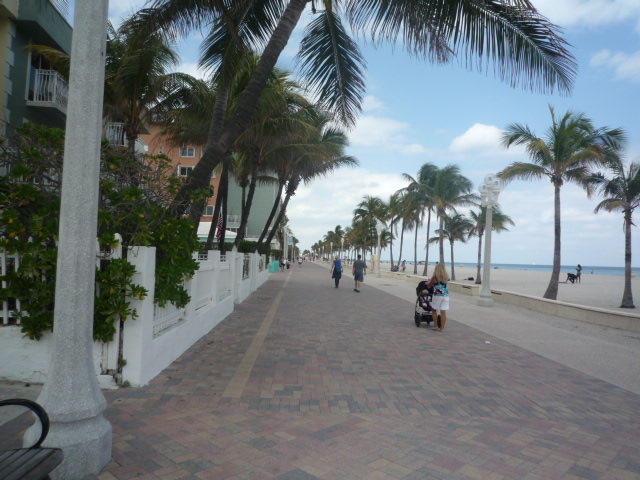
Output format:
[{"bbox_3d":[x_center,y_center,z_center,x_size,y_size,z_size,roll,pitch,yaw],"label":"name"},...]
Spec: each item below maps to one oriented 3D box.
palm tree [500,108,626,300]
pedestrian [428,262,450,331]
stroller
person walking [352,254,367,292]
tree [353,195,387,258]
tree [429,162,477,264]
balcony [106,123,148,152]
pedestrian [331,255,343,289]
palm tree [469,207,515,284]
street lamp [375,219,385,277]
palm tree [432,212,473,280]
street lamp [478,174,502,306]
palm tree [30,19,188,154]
[{"bbox_3d":[9.272,-1.352,17.600,4.500,7.150,4.500,2,-2,-3],"label":"palm tree"},{"bbox_3d":[2.722,1.295,10.500,0.480,1.560,0.450,2,-3,-15],"label":"pedestrian"},{"bbox_3d":[2.639,1.546,11.277,0.620,1.090,0.920,1,-2,5],"label":"stroller"},{"bbox_3d":[1.920,1.626,22.300,0.600,1.780,0.450,2,-2,-3],"label":"person walking"},{"bbox_3d":[6.003,-0.810,55.805,4.200,9.290,4.200,2,-2,-2],"label":"tree"},{"bbox_3d":[8.796,-1.185,31.334,3.600,7.930,3.600,2,-2,-2],"label":"tree"},{"bbox_3d":[-9.568,-4.956,23.294,1.100,1.150,3.200,2,-2,-3],"label":"balcony"},{"bbox_3d":[0.912,1.717,24.800,0.580,1.710,0.450,2,-2,-3],"label":"pedestrian"},{"bbox_3d":[11.317,0.363,30.500,3.000,5.100,3.000,2,-2,-3],"label":"palm tree"},{"bbox_3d":[4.792,0.670,37.399,0.820,4.830,0.820,2,-2,-2],"label":"street lamp"},{"bbox_3d":[10.503,0.592,36.500,3.100,5.150,3.100,2,-2,-3],"label":"palm tree"},{"bbox_3d":[6.211,0.000,16.899,0.850,4.820,0.850,2,-2,-2],"label":"street lamp"},{"bbox_3d":[-6.149,-2.445,13.821,4.700,8.540,4.700,2,-2,-2],"label":"palm tree"}]

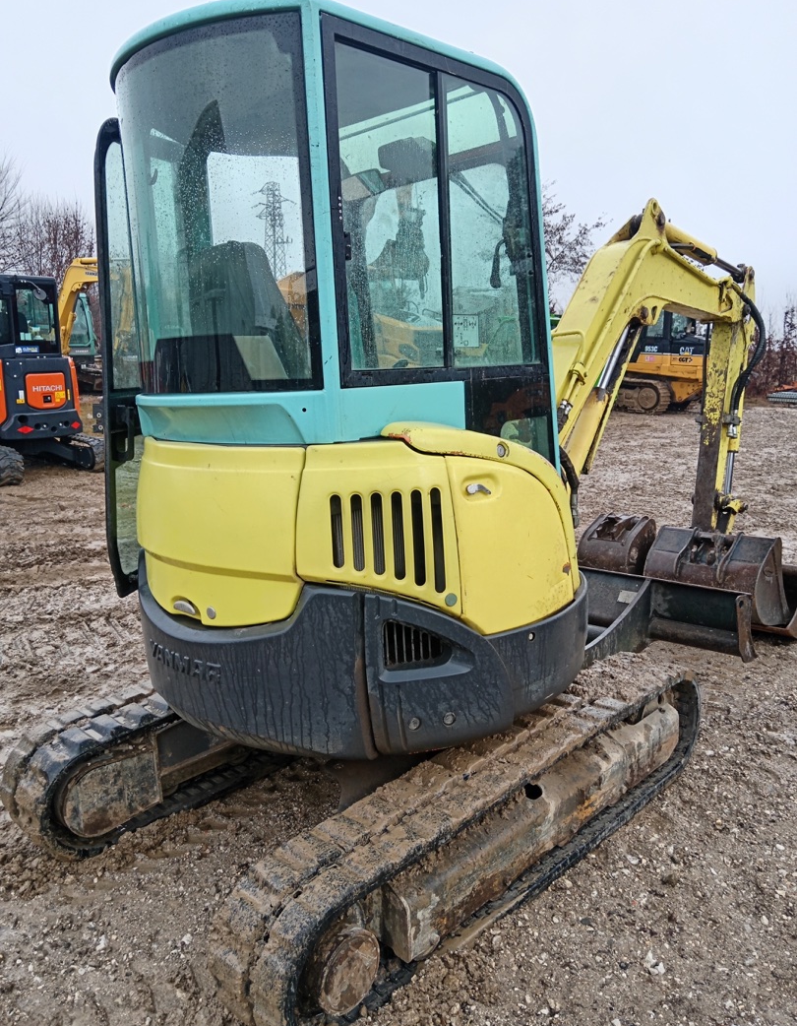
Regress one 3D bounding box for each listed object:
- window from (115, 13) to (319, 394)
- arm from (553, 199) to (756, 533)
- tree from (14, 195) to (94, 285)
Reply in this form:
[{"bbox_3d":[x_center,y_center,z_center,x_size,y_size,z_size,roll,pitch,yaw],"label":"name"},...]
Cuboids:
[{"bbox_3d":[-0.563,-0.762,2.219,0.889,0.848,0.242,10,17,42],"label":"window"},{"bbox_3d":[1.264,-0.570,4.050,0.323,1.798,1.919,10,17,42],"label":"arm"},{"bbox_3d":[-11.988,-7.747,28.639,3.200,6.800,3.200,-6,13,-21],"label":"tree"}]

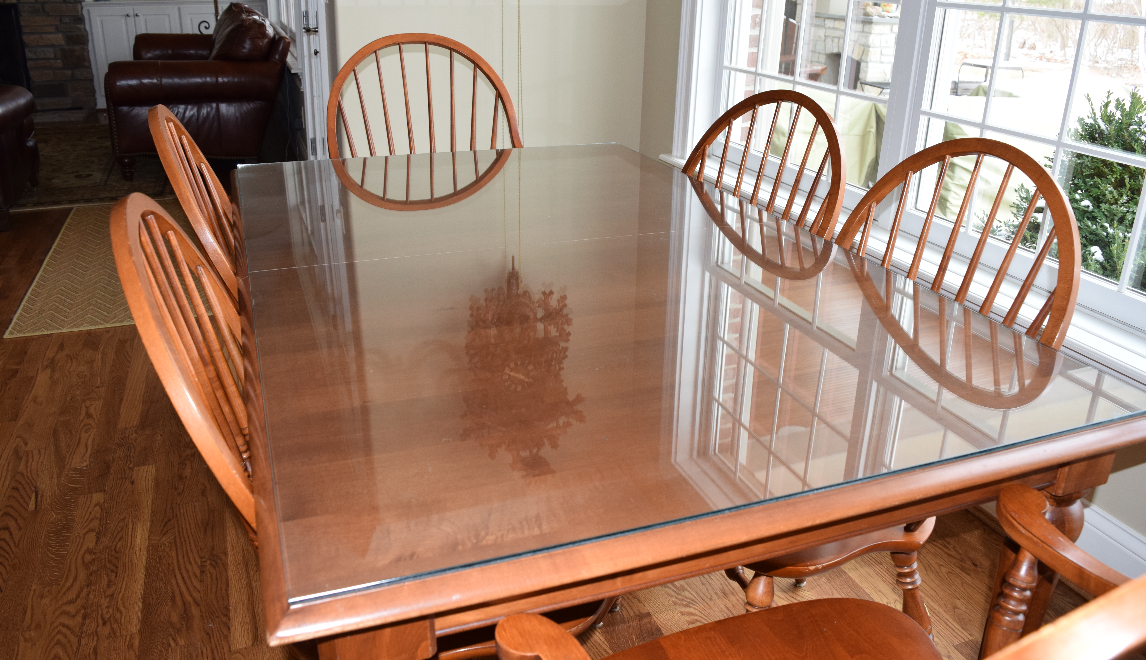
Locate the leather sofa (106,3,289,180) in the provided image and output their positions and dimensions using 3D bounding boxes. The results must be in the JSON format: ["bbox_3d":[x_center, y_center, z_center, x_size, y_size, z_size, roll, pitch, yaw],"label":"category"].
[{"bbox_3d":[-2.539,-1.715,5.776,1.040,0.980,2.200,-7,24,-20],"label":"leather sofa"}]

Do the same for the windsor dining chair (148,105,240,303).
[{"bbox_3d":[-0.480,0.030,1.704,0.560,0.968,0.500,-9,25,-24],"label":"windsor dining chair"}]

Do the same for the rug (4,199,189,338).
[{"bbox_3d":[-1.807,-0.376,3.857,1.100,0.010,1.900,-7,24,-20],"label":"rug"}]

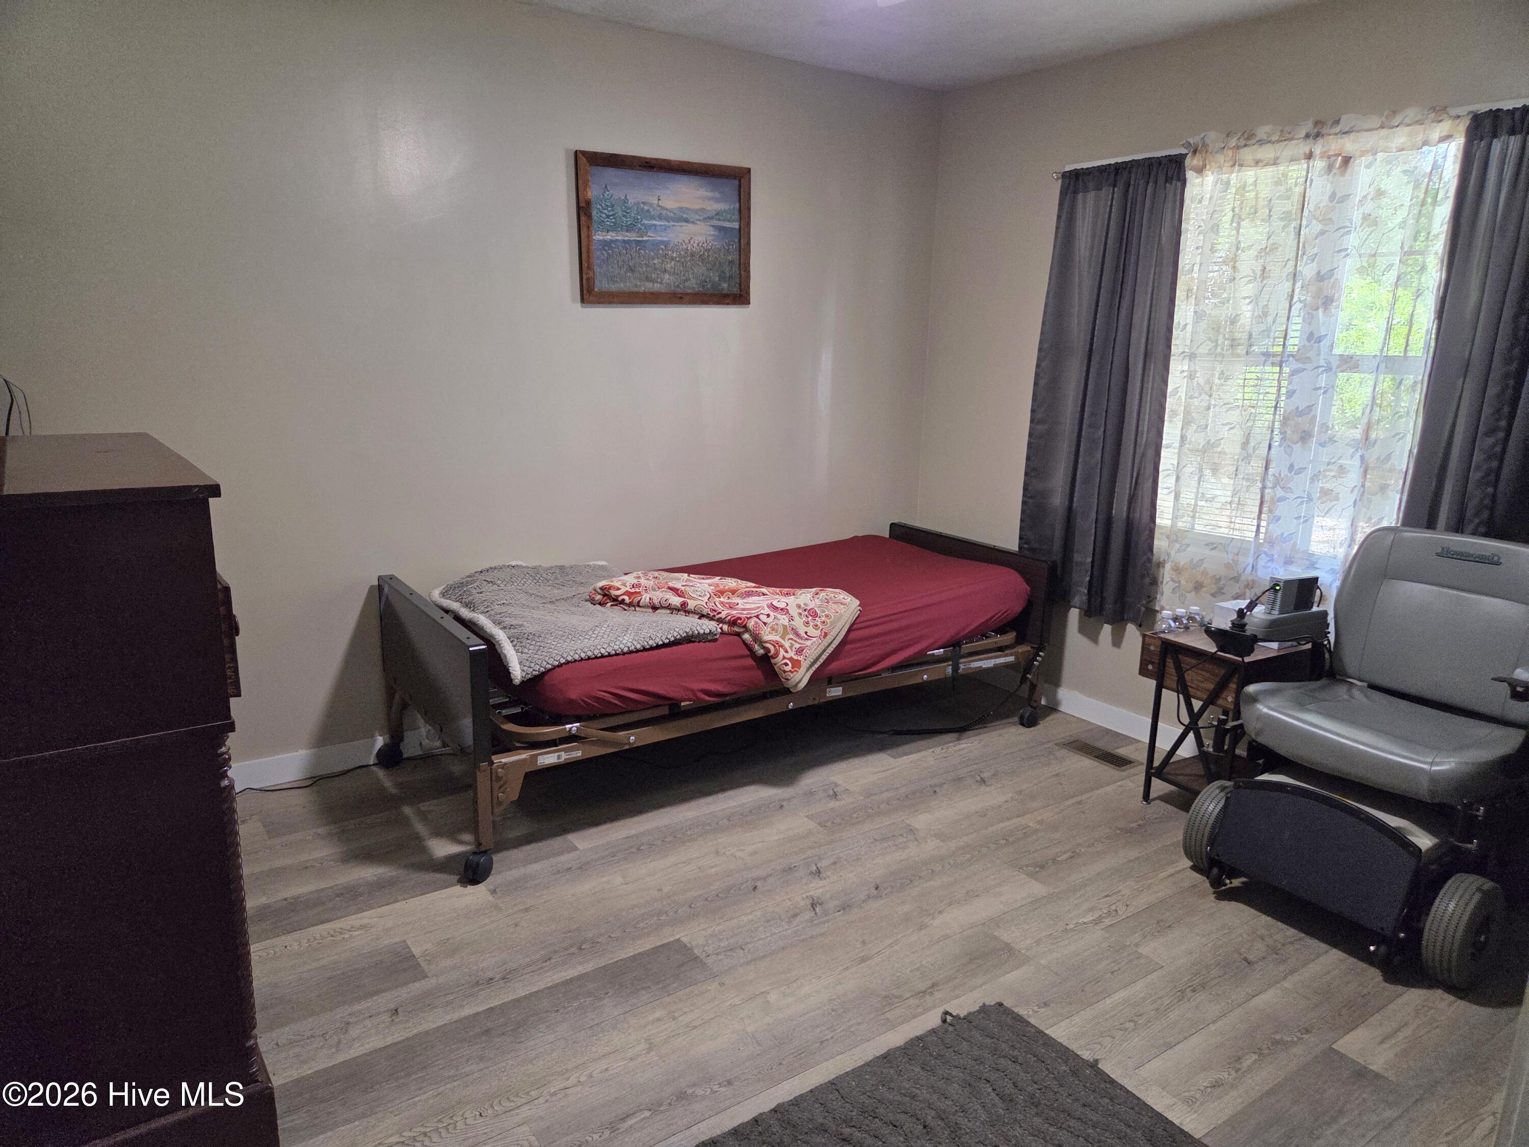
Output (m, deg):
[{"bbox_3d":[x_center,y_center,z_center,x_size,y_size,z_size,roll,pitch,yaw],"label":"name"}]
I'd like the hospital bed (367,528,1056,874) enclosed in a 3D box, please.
[{"bbox_3d":[-0.078,0.305,3.604,2.243,0.668,0.925,-8,16,-33],"label":"hospital bed"}]

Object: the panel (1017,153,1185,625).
[{"bbox_3d":[1.217,-0.637,3.726,0.100,1.635,0.615,-8,16,-33],"label":"panel"}]

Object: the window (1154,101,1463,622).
[{"bbox_3d":[1.602,-0.551,3.170,0.090,1.570,0.845,-8,16,-33],"label":"window"}]

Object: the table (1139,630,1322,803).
[{"bbox_3d":[1.458,0.475,3.255,0.405,0.557,0.350,-8,16,-33],"label":"table"}]

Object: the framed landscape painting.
[{"bbox_3d":[-0.349,-1.227,3.675,0.700,0.501,0.030,-8,16,-33],"label":"framed landscape painting"}]

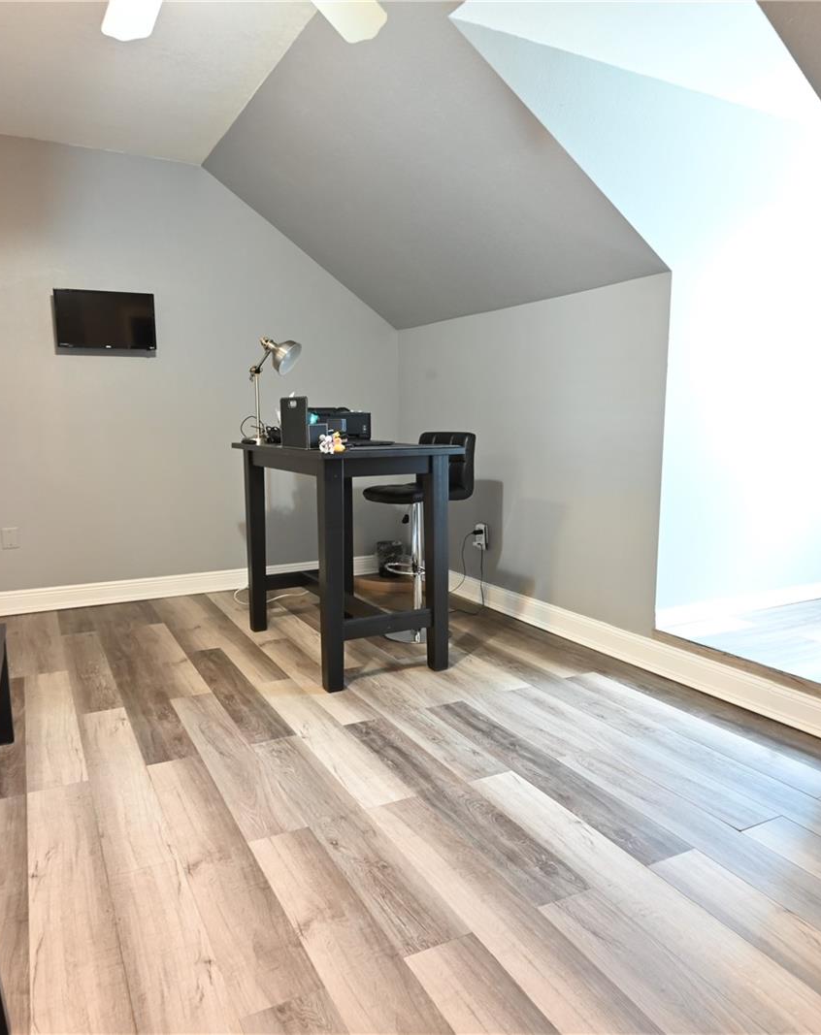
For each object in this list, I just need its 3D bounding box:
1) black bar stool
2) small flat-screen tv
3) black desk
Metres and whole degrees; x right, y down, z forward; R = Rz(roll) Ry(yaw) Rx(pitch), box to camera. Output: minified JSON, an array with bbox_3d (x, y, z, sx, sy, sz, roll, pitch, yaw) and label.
[{"bbox_3d":[0.035,0.087,3.739,0.477,1.043,0.416,-6,10,-38],"label":"black bar stool"},{"bbox_3d":[-1.722,-1.105,4.162,0.523,0.324,0.056,-4,9,-28],"label":"small flat-screen tv"},{"bbox_3d":[-0.336,0.151,3.503,0.666,0.979,1.132,-4,9,-30],"label":"black desk"}]

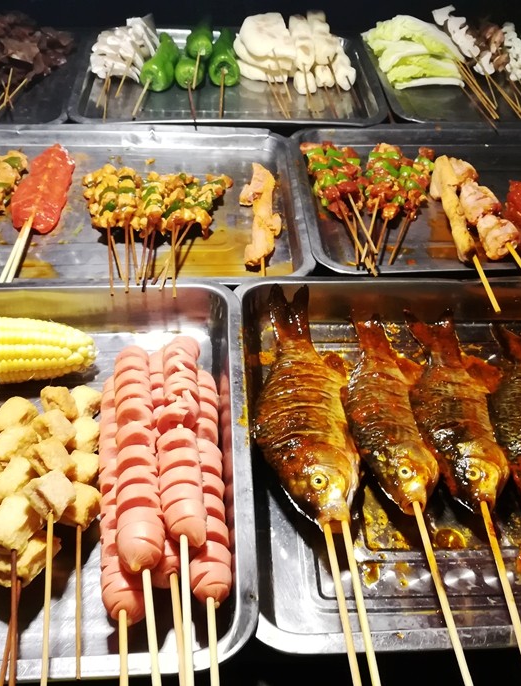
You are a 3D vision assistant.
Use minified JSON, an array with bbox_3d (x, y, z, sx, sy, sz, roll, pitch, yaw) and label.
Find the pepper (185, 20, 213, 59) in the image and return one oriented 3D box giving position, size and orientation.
[{"bbox_3d":[-0.074,-0.398,0.888,0.035,0.035,0.087,4,44,0],"label":"pepper"}]

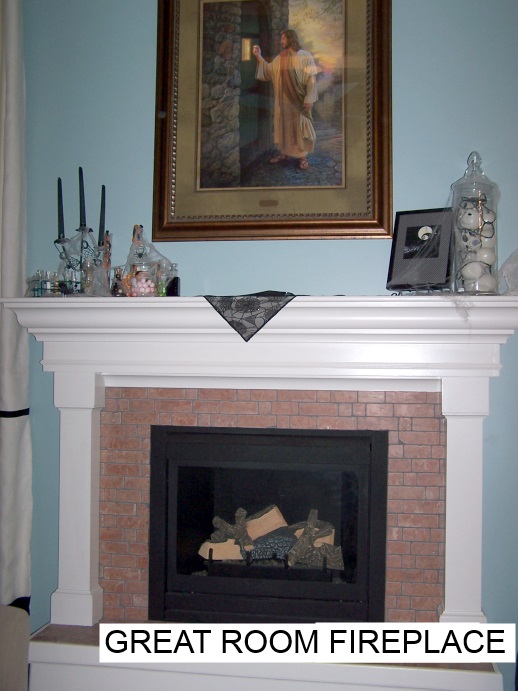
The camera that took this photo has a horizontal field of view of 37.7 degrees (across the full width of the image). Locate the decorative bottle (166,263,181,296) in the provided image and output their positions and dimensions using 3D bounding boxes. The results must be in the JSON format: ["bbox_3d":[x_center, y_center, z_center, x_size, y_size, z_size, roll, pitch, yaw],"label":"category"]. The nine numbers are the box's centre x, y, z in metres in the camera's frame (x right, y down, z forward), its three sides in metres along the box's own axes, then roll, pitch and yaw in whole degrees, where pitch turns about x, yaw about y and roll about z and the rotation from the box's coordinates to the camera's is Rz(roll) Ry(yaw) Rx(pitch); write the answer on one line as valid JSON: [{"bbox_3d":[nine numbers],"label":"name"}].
[{"bbox_3d":[-0.325,-0.245,2.874,0.051,0.136,0.051,0,-1,9],"label":"decorative bottle"}]

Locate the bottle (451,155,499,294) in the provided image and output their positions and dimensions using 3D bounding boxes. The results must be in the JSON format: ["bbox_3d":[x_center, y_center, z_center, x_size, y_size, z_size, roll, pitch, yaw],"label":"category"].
[{"bbox_3d":[0.771,-0.431,2.712,0.168,0.527,0.168,0,-1,9],"label":"bottle"}]

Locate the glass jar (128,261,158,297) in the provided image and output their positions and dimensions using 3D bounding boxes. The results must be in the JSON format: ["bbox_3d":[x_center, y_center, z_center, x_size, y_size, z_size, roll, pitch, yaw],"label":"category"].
[{"bbox_3d":[-0.442,-0.250,2.893,0.109,0.144,0.109,1,-1,0],"label":"glass jar"}]

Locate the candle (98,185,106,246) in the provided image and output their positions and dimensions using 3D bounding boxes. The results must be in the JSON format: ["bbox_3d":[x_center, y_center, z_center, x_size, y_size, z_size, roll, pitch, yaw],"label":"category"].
[{"bbox_3d":[-0.612,-0.505,2.957,0.023,0.243,0.023,2,-1,9],"label":"candle"}]

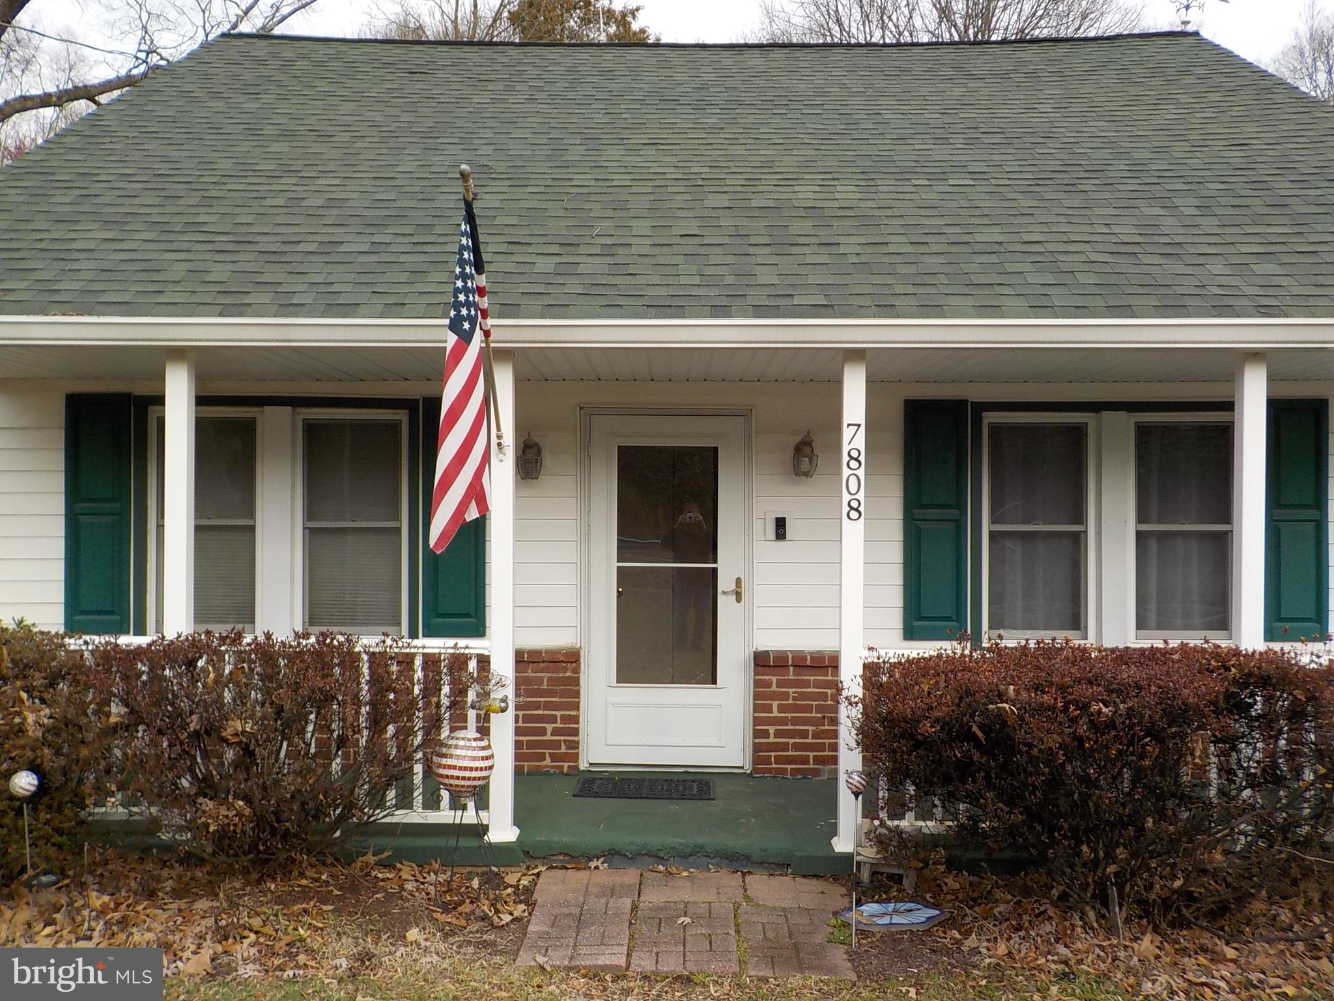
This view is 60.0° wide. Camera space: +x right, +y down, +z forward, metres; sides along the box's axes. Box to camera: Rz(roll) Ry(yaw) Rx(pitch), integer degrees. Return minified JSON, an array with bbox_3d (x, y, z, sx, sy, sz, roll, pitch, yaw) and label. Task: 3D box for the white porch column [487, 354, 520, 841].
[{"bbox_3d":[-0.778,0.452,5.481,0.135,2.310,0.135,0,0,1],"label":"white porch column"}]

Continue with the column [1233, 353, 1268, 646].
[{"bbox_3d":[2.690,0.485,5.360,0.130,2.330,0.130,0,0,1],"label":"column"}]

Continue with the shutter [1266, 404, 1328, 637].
[{"bbox_3d":[3.617,0.114,6.645,0.378,1.390,0.040,0,0,1],"label":"shutter"}]

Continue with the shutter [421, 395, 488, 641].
[{"bbox_3d":[-1.232,0.098,6.698,0.378,1.390,0.040,0,0,1],"label":"shutter"}]

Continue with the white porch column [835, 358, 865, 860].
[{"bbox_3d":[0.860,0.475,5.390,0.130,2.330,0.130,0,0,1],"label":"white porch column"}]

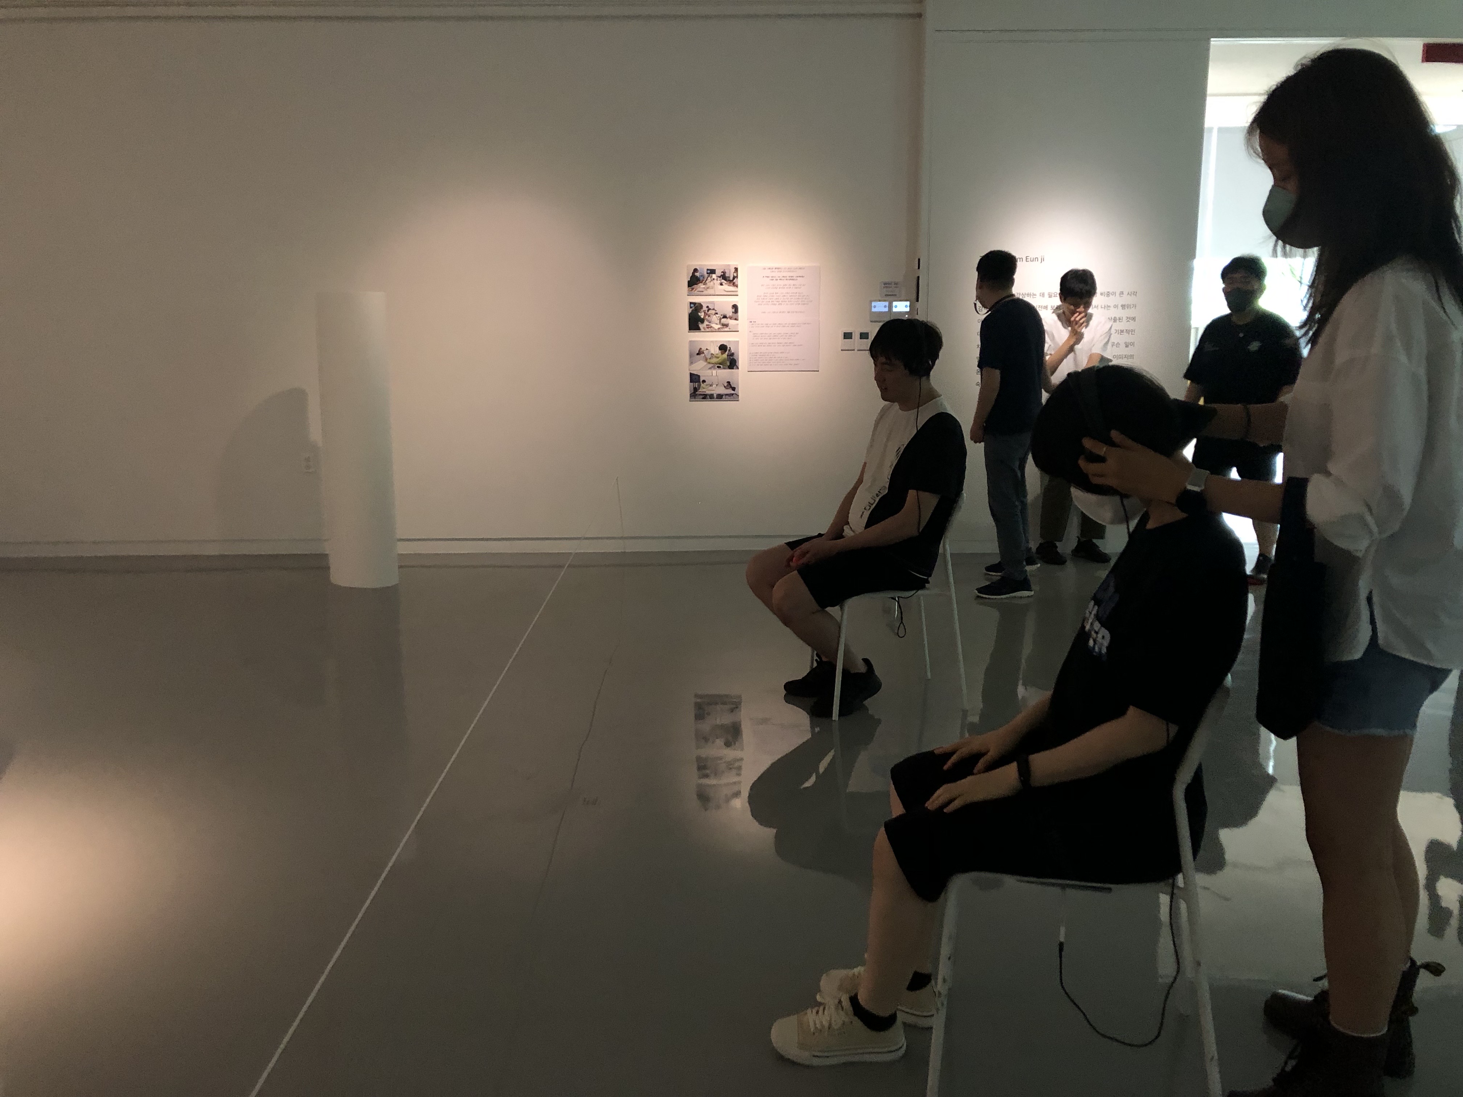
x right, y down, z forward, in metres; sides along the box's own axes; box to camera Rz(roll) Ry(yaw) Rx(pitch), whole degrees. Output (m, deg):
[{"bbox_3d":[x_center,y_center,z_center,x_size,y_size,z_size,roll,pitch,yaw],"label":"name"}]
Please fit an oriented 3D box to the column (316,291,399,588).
[{"bbox_3d":[-1.957,-0.562,6.186,0.365,1.500,0.365,0,10,0],"label":"column"}]

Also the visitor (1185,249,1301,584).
[{"bbox_3d":[2.725,-0.689,6.305,0.600,1.710,0.360,5,11,28],"label":"visitor"}]

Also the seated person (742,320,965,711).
[{"bbox_3d":[0.445,-0.115,4.105,0.760,1.335,0.490,-2,10,-12],"label":"seated person"}]

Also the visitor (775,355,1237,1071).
[{"bbox_3d":[0.456,0.304,2.012,0.760,1.230,0.480,2,10,9],"label":"visitor"}]

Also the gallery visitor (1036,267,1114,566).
[{"bbox_3d":[1.993,-0.759,6.821,0.480,1.670,0.370,-3,10,-17],"label":"gallery visitor"}]

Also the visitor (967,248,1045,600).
[{"bbox_3d":[1.416,-0.658,6.098,0.380,1.720,0.500,7,12,33],"label":"visitor"}]

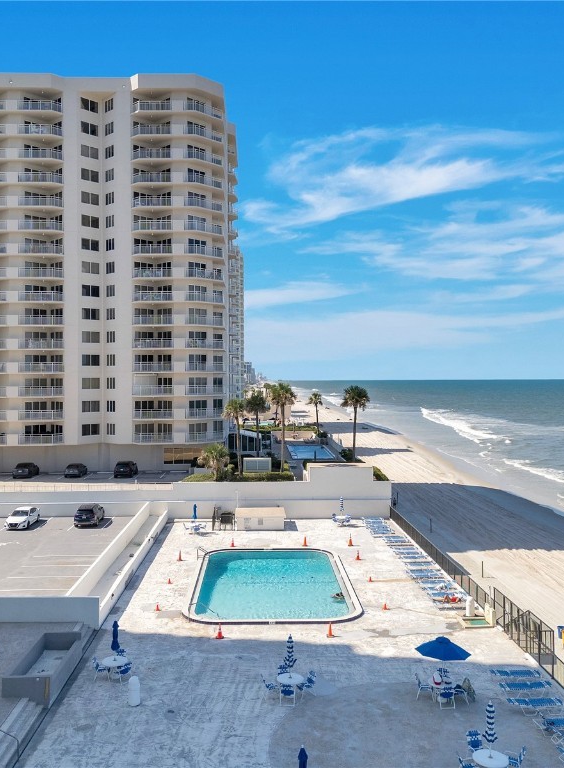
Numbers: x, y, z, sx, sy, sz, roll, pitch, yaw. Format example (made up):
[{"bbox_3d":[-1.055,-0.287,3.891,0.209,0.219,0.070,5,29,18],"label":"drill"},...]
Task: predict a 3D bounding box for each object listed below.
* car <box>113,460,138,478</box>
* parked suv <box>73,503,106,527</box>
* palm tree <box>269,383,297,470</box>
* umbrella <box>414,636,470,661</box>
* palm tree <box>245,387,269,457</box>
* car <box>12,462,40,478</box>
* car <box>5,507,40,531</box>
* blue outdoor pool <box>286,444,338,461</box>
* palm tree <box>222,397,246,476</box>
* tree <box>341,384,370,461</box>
[{"bbox_3d":[-17.250,9.442,79.100,1.880,1.680,4.600,0,0,-2],"label":"car"},{"bbox_3d":[-16.331,11.081,60.815,1.870,1.660,4.650,0,0,-3],"label":"parked suv"},{"bbox_3d":[0.150,4.423,65.300,2.600,9.200,2.600,0,0,-2],"label":"palm tree"},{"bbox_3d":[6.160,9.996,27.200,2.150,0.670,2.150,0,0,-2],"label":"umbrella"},{"bbox_3d":[-3.088,5.263,89.500,3.000,9.265,3.000,0,0,-3],"label":"palm tree"},{"bbox_3d":[-27.965,9.427,78.270,1.880,1.480,4.850,0,0,-3],"label":"car"},{"bbox_3d":[-21.785,11.208,60.192,1.850,1.450,4.850,0,0,-3],"label":"car"},{"bbox_3d":[4.100,10.791,105.500,6.000,1.350,20.300,0,0,-2],"label":"blue outdoor pool"},{"bbox_3d":[-5.185,5.812,77.500,2.700,8.569,2.700,0,0,-3],"label":"palm tree"},{"bbox_3d":[8.950,5.331,87.500,3.600,10.200,3.600,0,0,-2],"label":"tree"}]

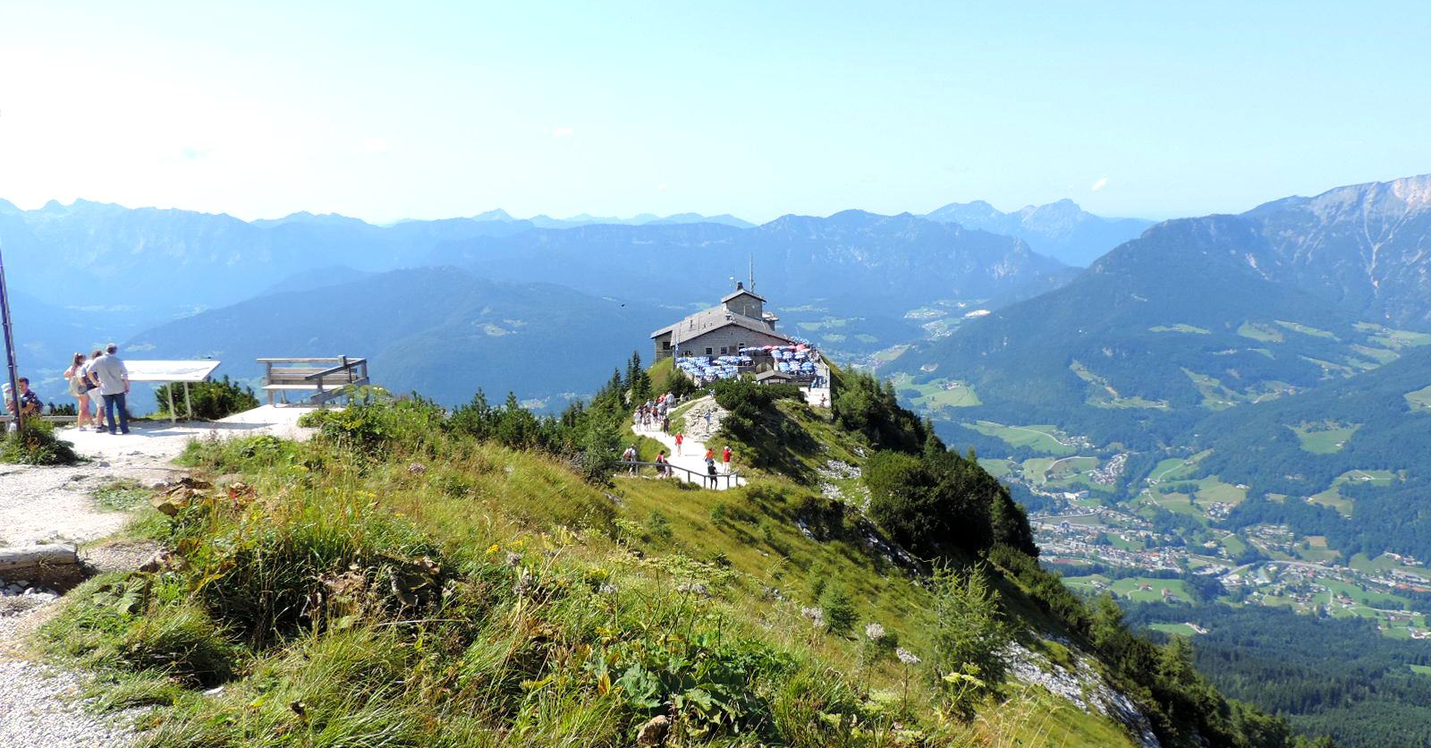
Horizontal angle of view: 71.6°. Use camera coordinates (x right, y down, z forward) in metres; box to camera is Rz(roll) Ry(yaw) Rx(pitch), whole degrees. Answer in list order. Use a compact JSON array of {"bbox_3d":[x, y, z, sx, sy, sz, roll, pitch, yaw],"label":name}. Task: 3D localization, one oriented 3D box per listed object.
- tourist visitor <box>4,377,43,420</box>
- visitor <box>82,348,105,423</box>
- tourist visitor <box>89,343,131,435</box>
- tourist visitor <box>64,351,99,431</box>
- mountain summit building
[{"bbox_3d":[-13.198,0.706,19.000,0.750,1.270,0.520,-7,11,-29],"label":"tourist visitor"},{"bbox_3d":[-12.172,0.341,19.500,0.500,1.620,0.550,1,10,12],"label":"visitor"},{"bbox_3d":[-11.663,0.291,19.150,0.650,1.750,0.420,-4,10,-14],"label":"tourist visitor"},{"bbox_3d":[-12.618,0.356,19.750,0.500,1.570,0.420,-1,10,3],"label":"tourist visitor"},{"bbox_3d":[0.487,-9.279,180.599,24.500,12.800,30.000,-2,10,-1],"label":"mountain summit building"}]

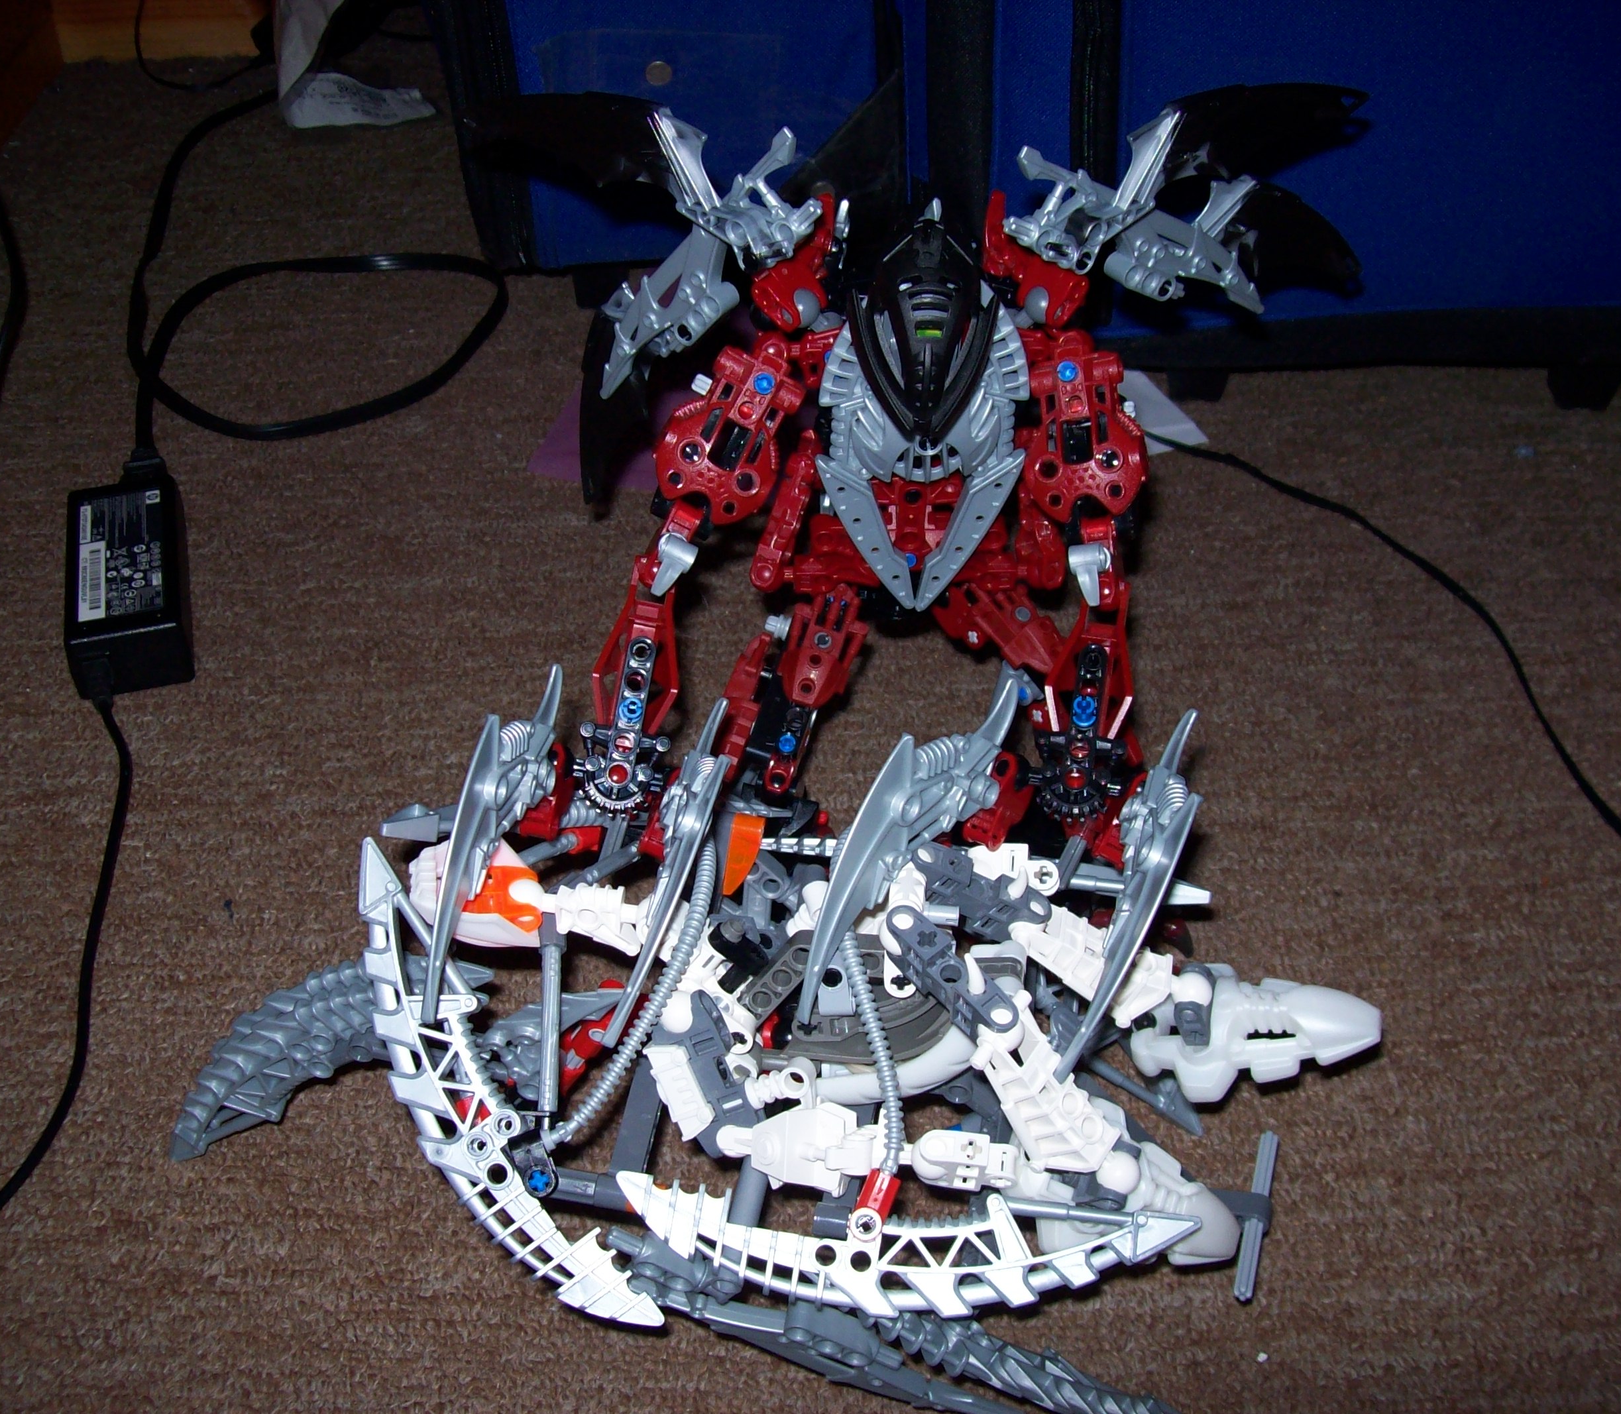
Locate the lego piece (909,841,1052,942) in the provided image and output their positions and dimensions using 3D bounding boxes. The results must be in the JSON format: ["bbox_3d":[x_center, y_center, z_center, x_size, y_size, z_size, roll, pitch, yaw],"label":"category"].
[{"bbox_3d":[0.045,0.050,0.522,0.043,0.013,0.009,24,49,25],"label":"lego piece"}]

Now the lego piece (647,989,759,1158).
[{"bbox_3d":[-0.026,0.089,0.468,0.015,0.011,0.042,-39,57,15],"label":"lego piece"}]

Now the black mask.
[{"bbox_3d":[0.029,-0.096,0.503,0.038,0.052,0.034,1,29,3],"label":"black mask"}]

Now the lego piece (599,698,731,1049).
[{"bbox_3d":[-0.036,0.041,0.488,0.010,0.029,0.091,20,81,-12],"label":"lego piece"}]

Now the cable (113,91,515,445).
[{"bbox_3d":[-0.249,-0.236,0.970,0.185,0.020,0.335,-10,44,-10],"label":"cable"}]

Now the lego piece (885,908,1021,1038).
[{"bbox_3d":[0.034,0.066,0.473,0.009,0.013,0.043,-27,49,-25],"label":"lego piece"}]

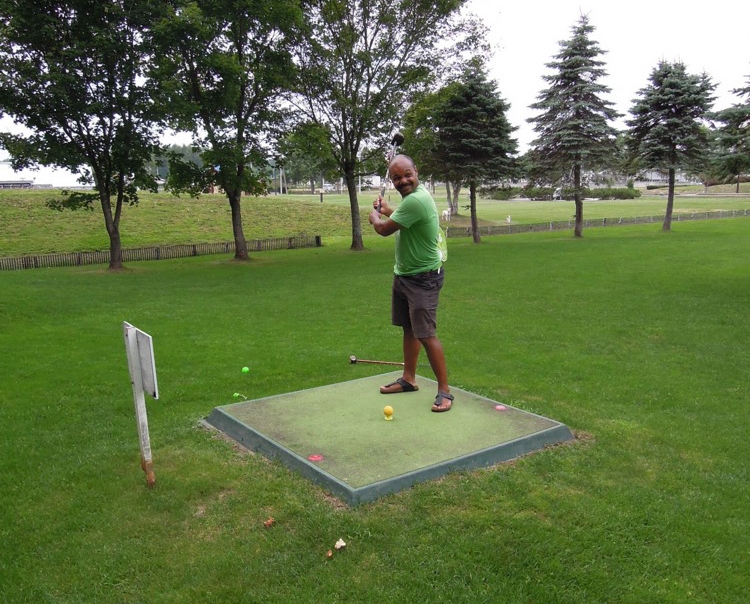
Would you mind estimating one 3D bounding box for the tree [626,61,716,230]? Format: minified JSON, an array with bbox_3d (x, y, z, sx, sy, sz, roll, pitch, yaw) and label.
[{"bbox_3d":[10.317,-5.407,24.133,3.190,5.820,3.190,0,9,0],"label":"tree"}]

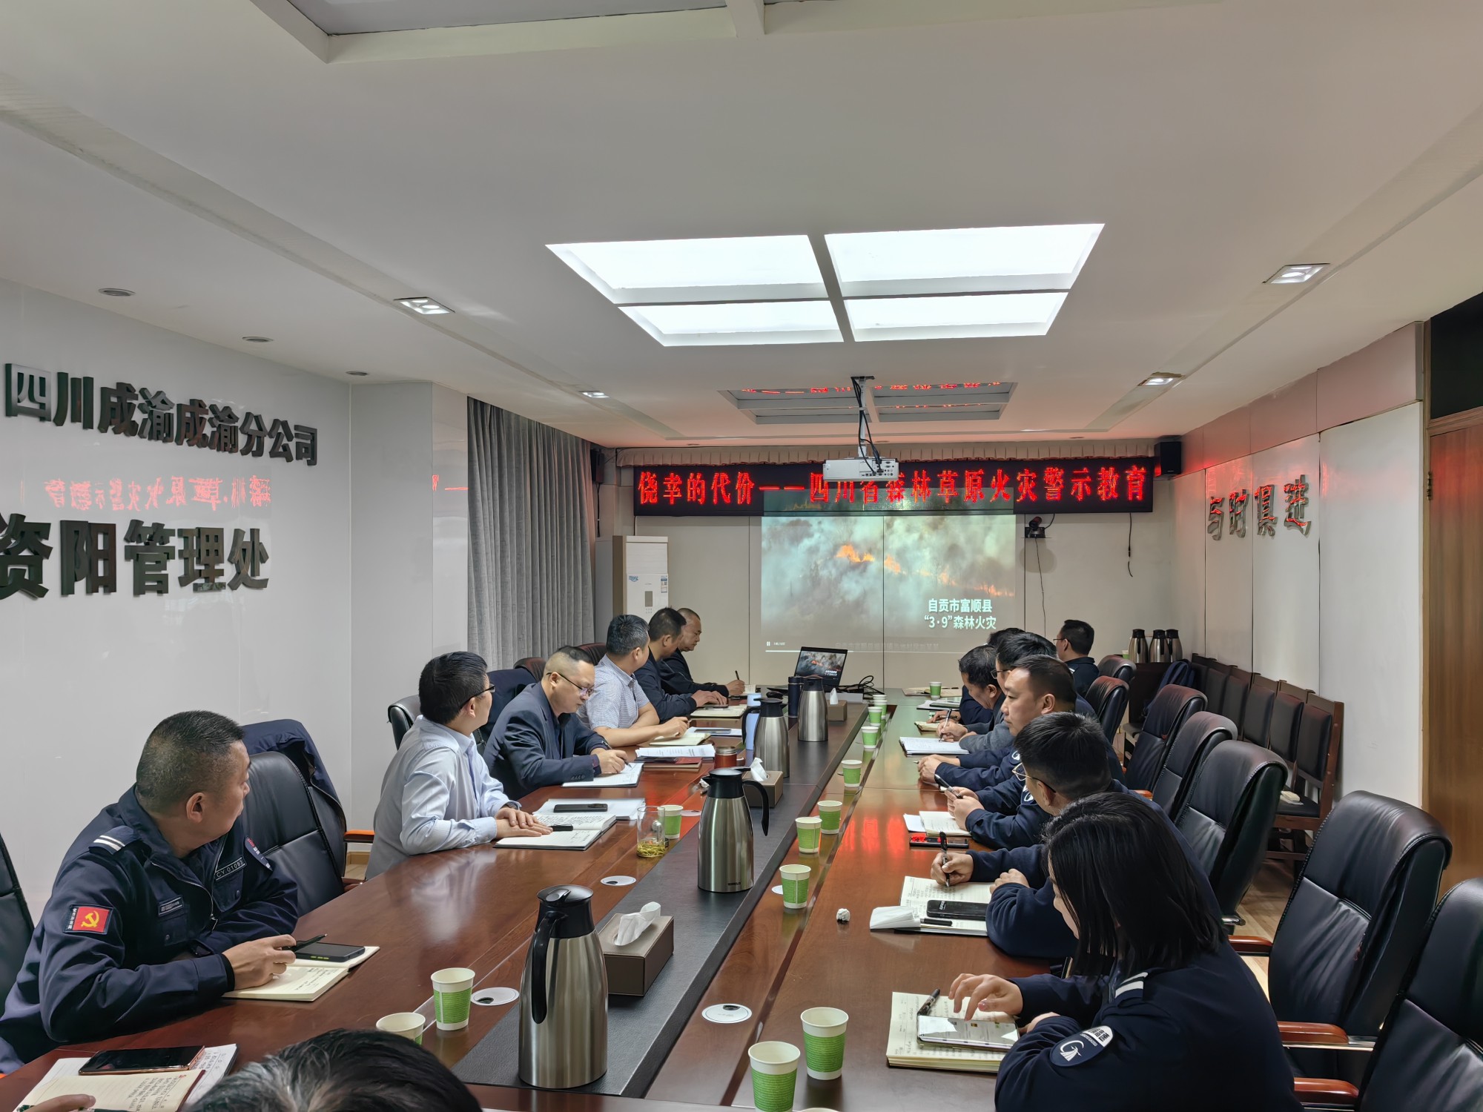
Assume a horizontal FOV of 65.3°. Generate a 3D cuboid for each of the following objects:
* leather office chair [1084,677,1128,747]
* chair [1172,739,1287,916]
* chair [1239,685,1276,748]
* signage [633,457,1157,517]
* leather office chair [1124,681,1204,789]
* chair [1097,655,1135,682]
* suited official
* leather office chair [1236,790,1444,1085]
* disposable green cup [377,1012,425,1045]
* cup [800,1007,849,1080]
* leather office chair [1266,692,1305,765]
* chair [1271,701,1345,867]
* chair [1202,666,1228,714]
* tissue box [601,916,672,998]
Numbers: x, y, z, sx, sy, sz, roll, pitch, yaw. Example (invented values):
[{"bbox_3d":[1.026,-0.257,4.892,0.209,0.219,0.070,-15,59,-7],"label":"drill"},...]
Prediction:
[{"bbox_3d":[1.489,1.096,5.591,0.670,1.040,0.620,0,0,6],"label":"leather office chair"},{"bbox_3d":[1.196,1.079,3.431,0.670,1.040,0.620,0,0,5],"label":"chair"},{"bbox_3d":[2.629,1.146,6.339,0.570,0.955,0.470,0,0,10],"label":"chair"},{"bbox_3d":[1.097,-0.514,8.826,3.920,0.396,0.090,0,0,10],"label":"signage"},{"bbox_3d":[1.587,1.091,4.941,0.670,1.040,0.620,0,0,2],"label":"leather office chair"},{"bbox_3d":[1.841,1.104,6.541,0.670,1.040,0.620,0,0,7],"label":"chair"},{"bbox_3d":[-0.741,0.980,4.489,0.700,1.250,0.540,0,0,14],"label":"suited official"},{"bbox_3d":[1.130,1.072,2.612,0.670,1.040,0.620,0,0,6],"label":"leather office chair"},{"bbox_3d":[-0.513,0.746,1.745,0.075,0.085,0.075,0,0,0],"label":"disposable green cup"},{"bbox_3d":[0.128,0.747,1.768,0.075,0.085,0.075,0,0,0],"label":"cup"},{"bbox_3d":[2.551,1.142,5.878,0.570,0.955,0.470,0,0,10],"label":"leather office chair"},{"bbox_3d":[2.373,1.094,5.226,0.520,0.930,0.430,0,0,9],"label":"chair"},{"bbox_3d":[2.791,1.154,7.292,0.570,0.955,0.470,0,0,10],"label":"chair"},{"bbox_3d":[-0.214,0.755,2.202,0.118,0.070,0.238,0,0,9],"label":"tissue box"}]

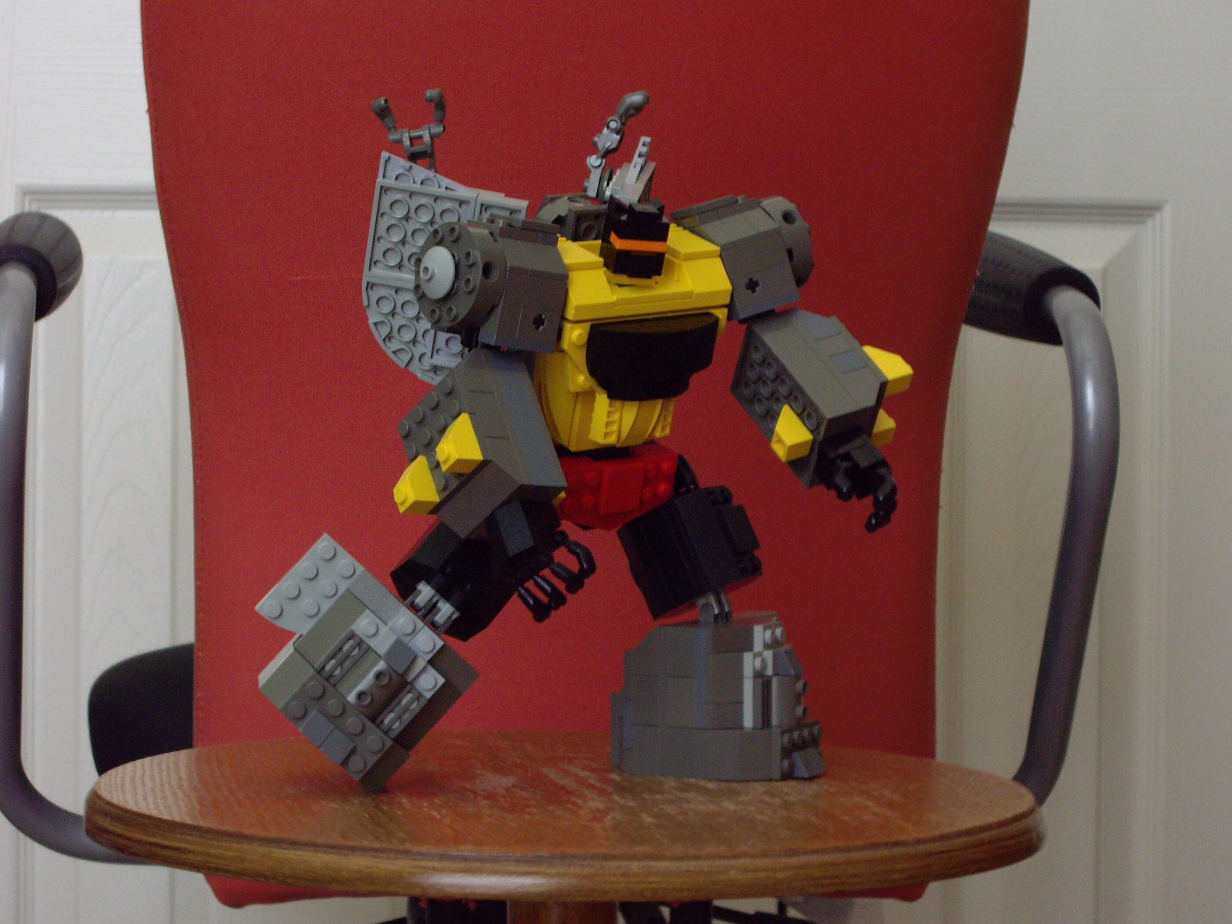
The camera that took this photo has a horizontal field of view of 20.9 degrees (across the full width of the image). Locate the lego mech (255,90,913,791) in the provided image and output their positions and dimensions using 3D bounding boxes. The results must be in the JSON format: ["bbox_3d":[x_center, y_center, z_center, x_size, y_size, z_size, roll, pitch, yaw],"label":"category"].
[{"bbox_3d":[-0.007,-0.008,1.040,0.215,0.212,0.122,0,2,-34],"label":"lego mech"}]

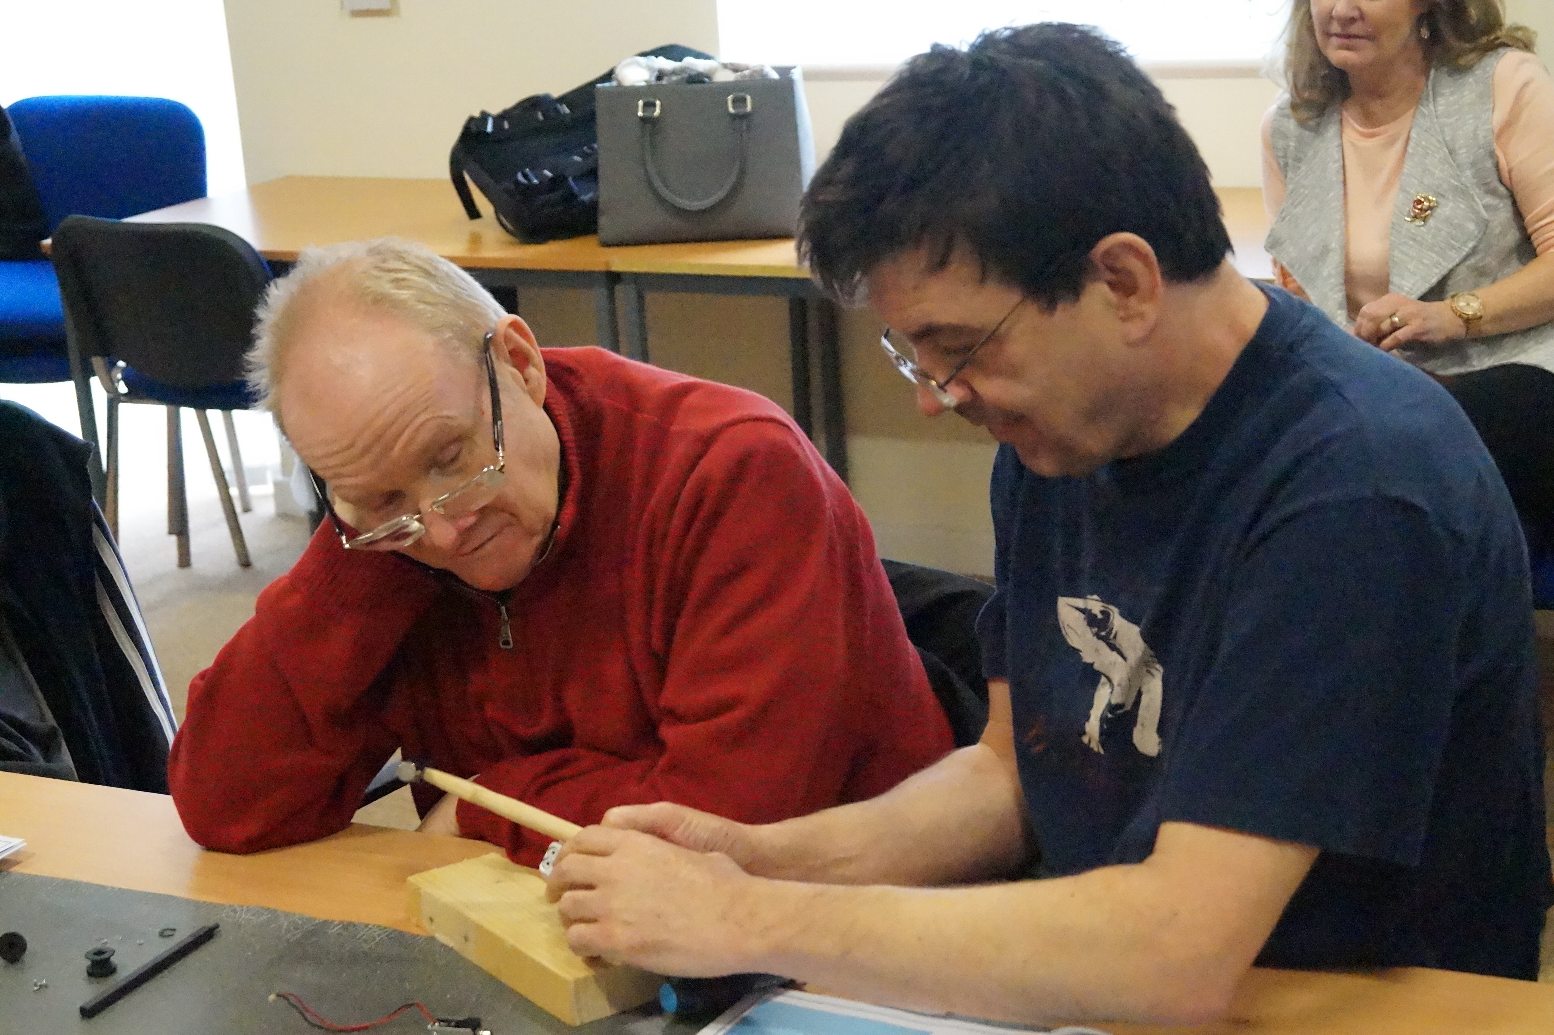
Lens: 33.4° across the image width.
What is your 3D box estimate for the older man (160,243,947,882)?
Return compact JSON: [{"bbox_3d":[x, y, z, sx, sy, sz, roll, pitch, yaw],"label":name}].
[{"bbox_3d":[-0.111,0.341,1.949,0.570,1.130,0.640,4,17,27],"label":"older man"}]

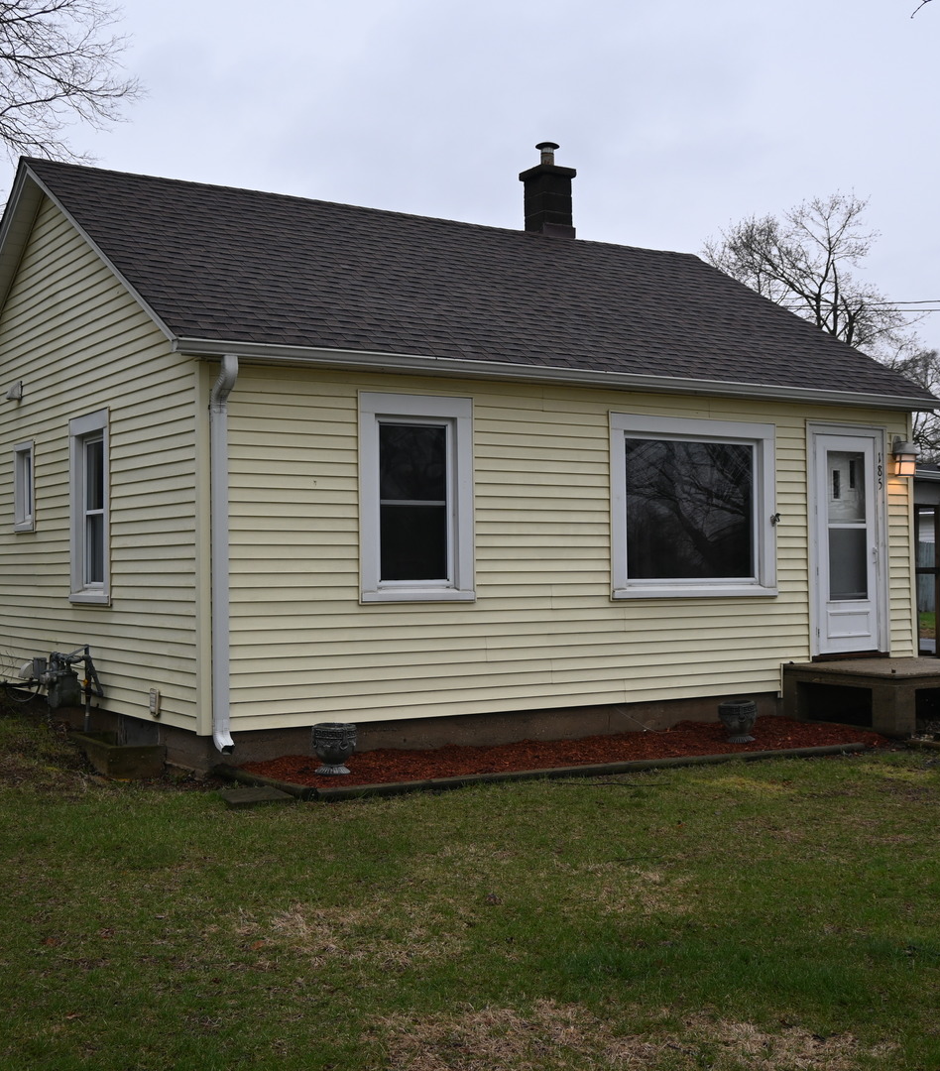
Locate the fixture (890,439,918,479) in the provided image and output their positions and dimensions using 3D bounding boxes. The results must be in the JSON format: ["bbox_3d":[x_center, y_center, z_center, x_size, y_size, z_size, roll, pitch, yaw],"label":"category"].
[{"bbox_3d":[4.288,-0.764,13.598,0.220,0.395,0.180,1,-2,-34],"label":"fixture"}]

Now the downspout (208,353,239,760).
[{"bbox_3d":[-1.693,0.132,9.547,0.100,2.713,0.255,1,-2,-34],"label":"downspout"}]

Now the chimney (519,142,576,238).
[{"bbox_3d":[0.905,-3.958,15.961,0.470,1.187,0.480,1,-2,-34],"label":"chimney"}]

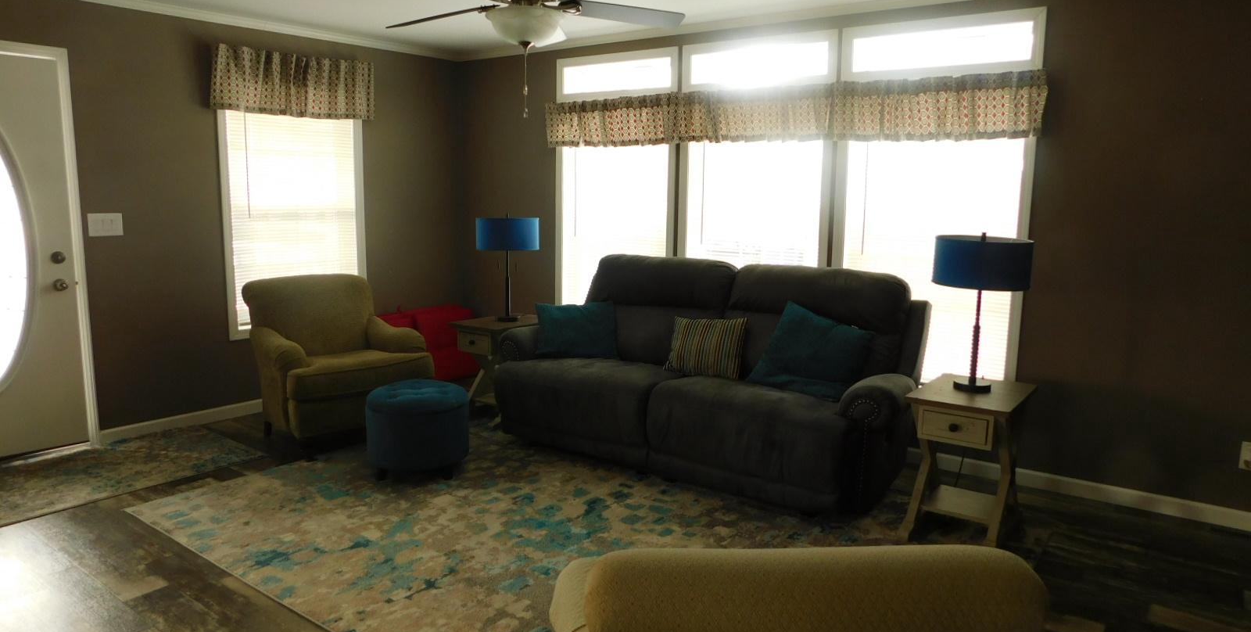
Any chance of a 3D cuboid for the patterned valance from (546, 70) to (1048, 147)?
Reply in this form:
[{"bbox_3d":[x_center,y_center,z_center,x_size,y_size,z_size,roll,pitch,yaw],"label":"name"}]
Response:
[{"bbox_3d":[0.703,-1.149,4.828,3.130,0.300,0.110,7,11,37],"label":"patterned valance"}]

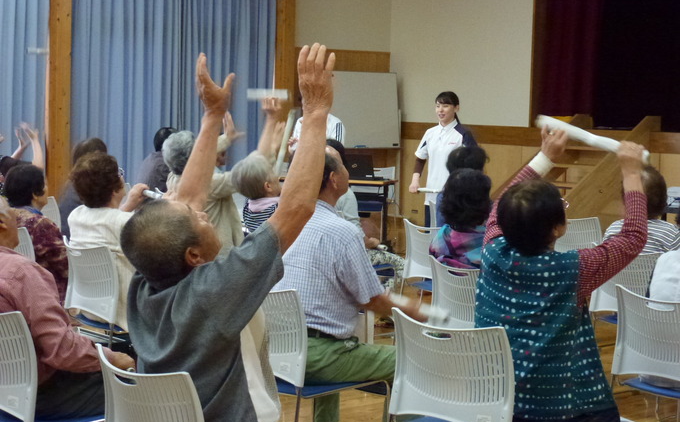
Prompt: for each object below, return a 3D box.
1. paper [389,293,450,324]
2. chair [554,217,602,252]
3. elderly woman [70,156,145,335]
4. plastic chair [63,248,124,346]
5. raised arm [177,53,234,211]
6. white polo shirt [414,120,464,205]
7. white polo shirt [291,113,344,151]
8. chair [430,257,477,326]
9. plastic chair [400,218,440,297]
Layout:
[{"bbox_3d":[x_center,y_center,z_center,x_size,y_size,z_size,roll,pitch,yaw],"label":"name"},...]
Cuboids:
[{"bbox_3d":[0.296,0.360,4.720,0.050,0.050,0.380,-2,10,-40],"label":"paper"},{"bbox_3d":[1.552,0.410,8.239,0.520,0.780,0.500,-3,6,-42],"label":"chair"},{"bbox_3d":[-0.884,0.321,6.070,0.730,1.190,0.470,-2,5,-38],"label":"elderly woman"},{"bbox_3d":[-1.020,0.525,5.986,0.520,0.780,0.500,-2,6,-39],"label":"plastic chair"},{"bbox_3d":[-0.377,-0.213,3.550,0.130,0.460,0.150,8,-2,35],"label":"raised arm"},{"bbox_3d":[0.761,-0.353,9.300,0.420,0.610,0.250,3,5,25],"label":"white polo shirt"},{"bbox_3d":[-0.181,-0.464,10.300,0.440,0.640,0.260,3,5,22],"label":"white polo shirt"},{"bbox_3d":[0.681,0.592,5.592,0.520,0.780,0.500,-2,6,-40],"label":"chair"},{"bbox_3d":[0.664,0.451,7.446,0.520,0.780,0.500,-3,6,-43],"label":"plastic chair"}]

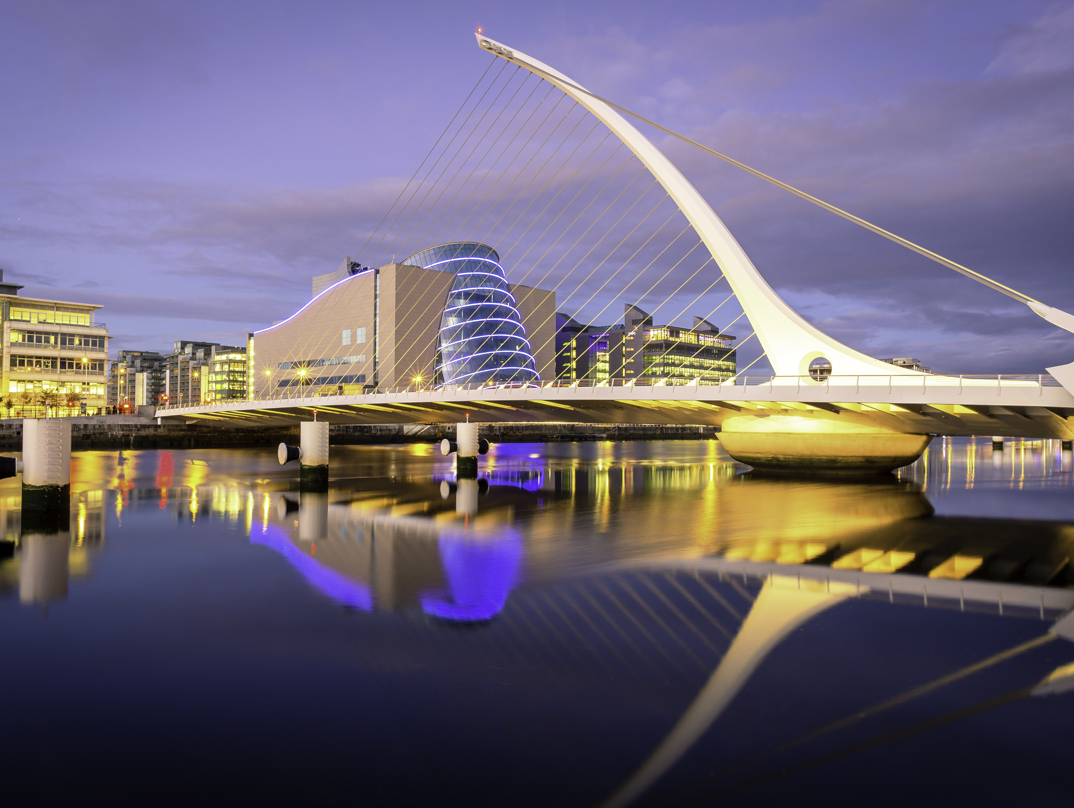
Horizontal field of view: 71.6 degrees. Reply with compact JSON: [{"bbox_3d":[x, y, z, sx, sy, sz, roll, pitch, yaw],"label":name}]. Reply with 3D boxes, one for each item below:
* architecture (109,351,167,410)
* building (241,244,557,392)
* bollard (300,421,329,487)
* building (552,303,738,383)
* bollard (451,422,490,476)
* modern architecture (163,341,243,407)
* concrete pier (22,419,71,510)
[{"bbox_3d":[-185.500,-7.084,351.926,20.000,34.600,42.000,2,-3,-43],"label":"architecture"},{"bbox_3d":[-42.054,-20.786,230.942,63.000,54.000,77.000,2,-3,-44],"label":"building"},{"bbox_3d":[-13.016,2.819,43.600,1.550,3.600,1.550,0,-2,0],"label":"bollard"},{"bbox_3d":[37.737,-13.294,283.598,44.000,42.500,59.000,2,-3,-44],"label":"building"},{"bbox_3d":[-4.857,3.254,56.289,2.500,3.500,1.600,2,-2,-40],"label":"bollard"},{"bbox_3d":[-135.500,-8.804,308.959,20.000,35.200,50.000,2,-3,-43],"label":"modern architecture"},{"bbox_3d":[-18.776,2.326,28.500,1.540,3.500,1.540,0,-2,0],"label":"concrete pier"}]

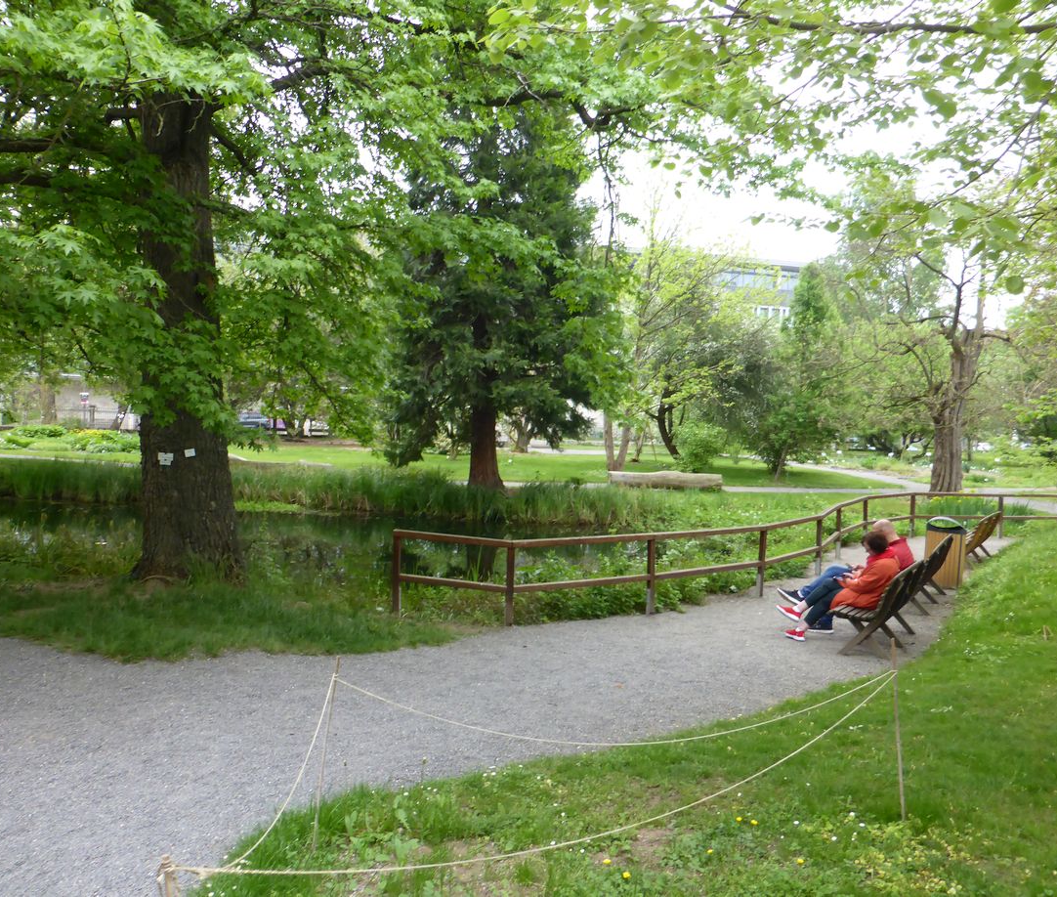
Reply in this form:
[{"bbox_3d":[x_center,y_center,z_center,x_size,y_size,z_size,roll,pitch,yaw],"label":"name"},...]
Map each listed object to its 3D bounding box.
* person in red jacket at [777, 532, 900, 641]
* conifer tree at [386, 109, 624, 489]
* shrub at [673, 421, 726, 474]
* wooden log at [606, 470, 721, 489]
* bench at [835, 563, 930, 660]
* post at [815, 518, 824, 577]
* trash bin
[{"bbox_3d":[2.981,1.363,8.381,1.150,1.120,0.520,2,3,33],"label":"person in red jacket"},{"bbox_3d":[-1.028,-5.960,30.153,7.800,14.800,7.800,0,3,0],"label":"conifer tree"},{"bbox_3d":[7.355,-0.051,36.947,2.250,2.250,2.200,0,3,0],"label":"shrub"},{"bbox_3d":[4.912,1.146,30.985,4.000,0.620,0.620,1,3,14],"label":"wooden log"},{"bbox_3d":[3.473,1.543,8.482,0.600,0.760,1.600,2,3,33],"label":"bench"},{"bbox_3d":[4.335,1.473,12.873,0.085,0.870,0.085,2,3,33],"label":"post"},{"bbox_3d":[5.717,1.432,11.849,0.520,0.950,0.480,4,3,25],"label":"trash bin"}]

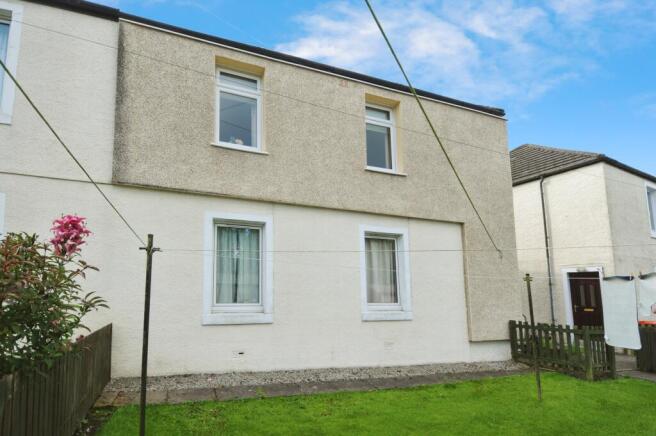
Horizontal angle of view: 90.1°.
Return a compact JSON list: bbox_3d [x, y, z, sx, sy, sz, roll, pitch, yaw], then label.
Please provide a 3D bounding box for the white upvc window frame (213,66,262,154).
[{"bbox_3d":[-1.571,-1.879,5.754,0.740,1.388,0.100,4,-10,-22],"label":"white upvc window frame"}]

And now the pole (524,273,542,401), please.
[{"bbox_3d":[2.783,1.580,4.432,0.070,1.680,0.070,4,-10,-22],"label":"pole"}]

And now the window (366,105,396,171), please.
[{"bbox_3d":[1.069,-1.629,6.837,0.740,1.376,0.100,4,-10,-22],"label":"window"}]

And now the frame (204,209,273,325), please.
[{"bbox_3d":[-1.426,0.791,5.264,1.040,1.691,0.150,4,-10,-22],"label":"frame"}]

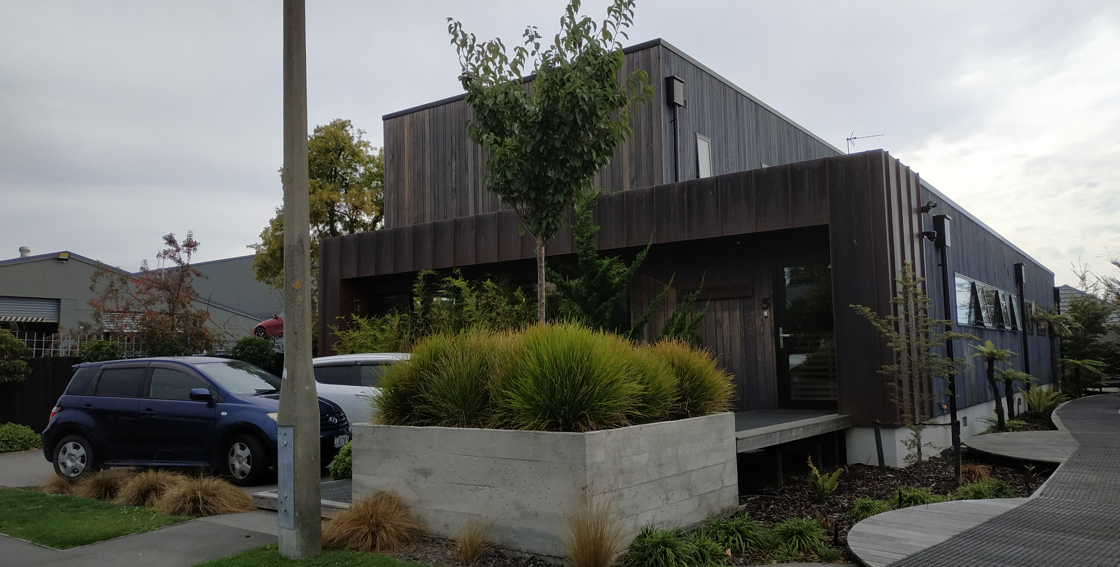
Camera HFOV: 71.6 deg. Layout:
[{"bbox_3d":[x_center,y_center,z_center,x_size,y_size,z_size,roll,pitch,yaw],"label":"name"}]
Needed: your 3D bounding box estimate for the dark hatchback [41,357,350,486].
[{"bbox_3d":[-4.475,1.671,9.850,3.860,1.530,1.690,-2,-6,16],"label":"dark hatchback"}]

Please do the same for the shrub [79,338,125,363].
[{"bbox_3d":[-7.961,1.310,13.446,0.800,0.800,0.800,-5,-7,38],"label":"shrub"}]

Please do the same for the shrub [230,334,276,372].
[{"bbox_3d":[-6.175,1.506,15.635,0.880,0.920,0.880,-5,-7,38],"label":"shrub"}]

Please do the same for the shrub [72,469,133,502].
[{"bbox_3d":[-5.032,2.169,8.547,0.700,0.323,0.680,3,-6,-30],"label":"shrub"}]

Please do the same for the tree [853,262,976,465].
[{"bbox_3d":[4.216,1.016,9.250,1.430,2.533,1.350,-3,-6,24],"label":"tree"}]

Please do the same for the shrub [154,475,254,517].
[{"bbox_3d":[-3.500,2.074,7.651,0.950,0.330,0.880,-5,-7,38],"label":"shrub"}]

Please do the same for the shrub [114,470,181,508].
[{"bbox_3d":[-4.325,2.112,8.159,0.760,0.356,0.720,2,-6,-27],"label":"shrub"}]

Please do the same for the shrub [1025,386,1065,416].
[{"bbox_3d":[11.131,2.684,17.917,0.900,0.660,0.900,-5,-7,38],"label":"shrub"}]

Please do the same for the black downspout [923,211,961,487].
[{"bbox_3d":[5.758,0.935,11.600,0.420,4.010,0.400,-4,-7,38],"label":"black downspout"}]

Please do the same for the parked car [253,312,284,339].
[{"bbox_3d":[-12.350,1.957,36.220,4.250,1.320,1.760,-3,-6,21],"label":"parked car"}]

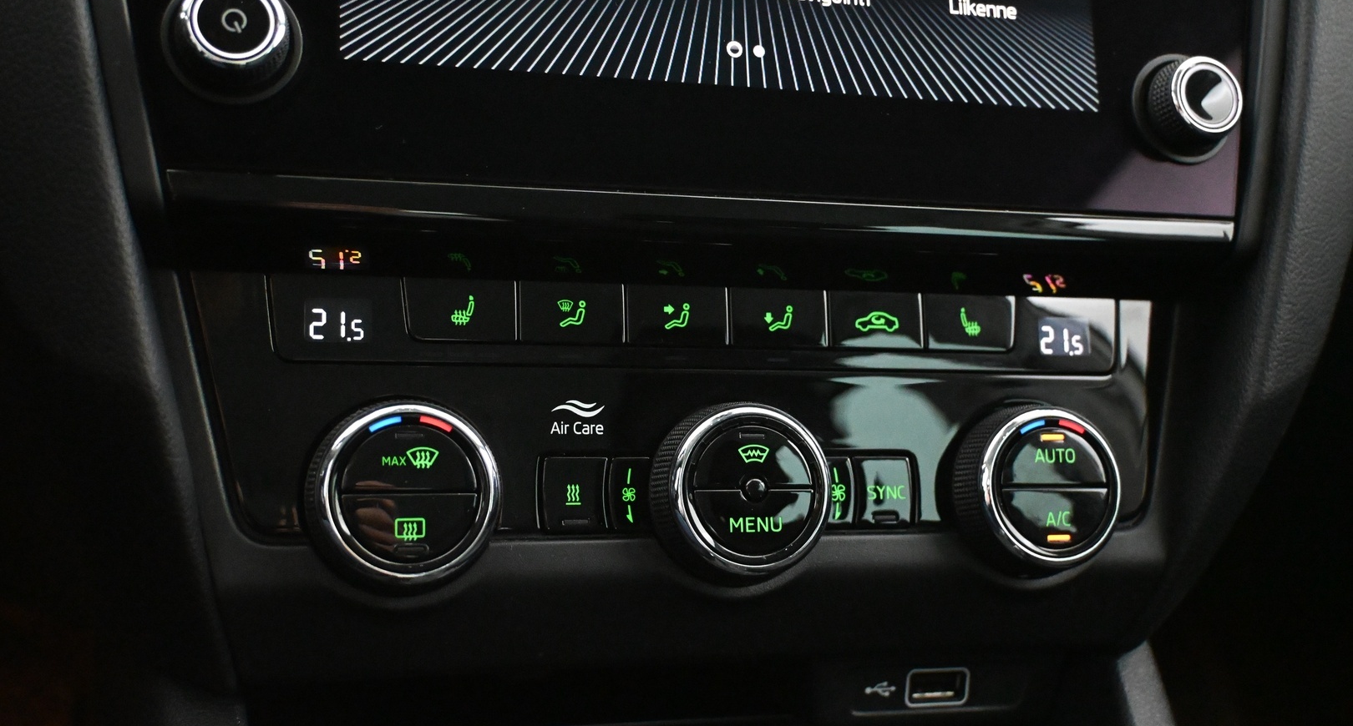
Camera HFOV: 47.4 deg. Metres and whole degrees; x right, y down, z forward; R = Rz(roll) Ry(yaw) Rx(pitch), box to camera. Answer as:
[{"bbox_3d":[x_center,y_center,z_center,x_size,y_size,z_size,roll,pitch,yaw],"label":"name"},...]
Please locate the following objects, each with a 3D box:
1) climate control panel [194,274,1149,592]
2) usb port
[{"bbox_3d":[0.013,0.012,0.341,0.228,0.069,0.025,1,-9,-17],"label":"climate control panel"},{"bbox_3d":[0.060,0.076,0.366,0.016,0.009,0.007,1,8,-17],"label":"usb port"}]

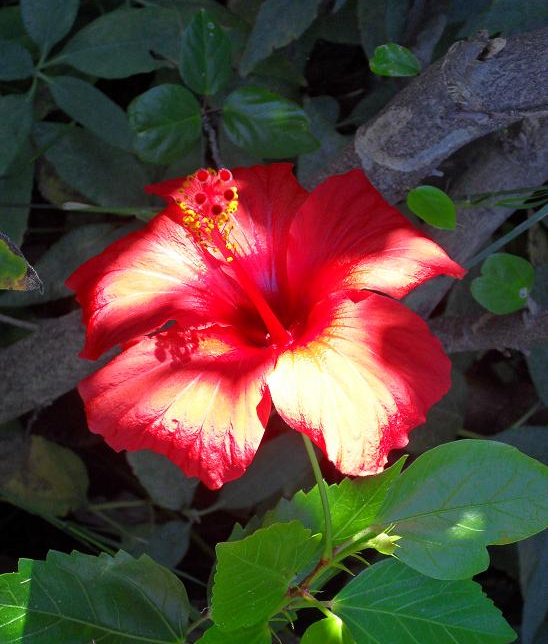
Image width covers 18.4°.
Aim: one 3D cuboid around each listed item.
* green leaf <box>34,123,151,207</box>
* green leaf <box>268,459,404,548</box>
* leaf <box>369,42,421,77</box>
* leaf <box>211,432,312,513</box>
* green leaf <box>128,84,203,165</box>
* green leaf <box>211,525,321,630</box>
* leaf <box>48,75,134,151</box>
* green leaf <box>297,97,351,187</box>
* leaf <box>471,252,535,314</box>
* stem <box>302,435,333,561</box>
[{"bbox_3d":[-0.075,-0.065,0.700,0.059,0.010,0.028,33,74,11],"label":"green leaf"},{"bbox_3d":[0.023,0.064,0.605,0.037,0.014,0.043,38,71,15],"label":"green leaf"},{"bbox_3d":[0.049,-0.106,0.680,0.021,0.007,0.014,10,69,4],"label":"leaf"},{"bbox_3d":[-0.004,0.059,0.660,0.049,0.010,0.027,-39,73,-14],"label":"leaf"},{"bbox_3d":[-0.042,-0.075,0.645,0.030,0.010,0.031,-15,71,-5],"label":"green leaf"},{"bbox_3d":[-0.003,0.088,0.585,0.031,0.014,0.035,28,70,4],"label":"green leaf"},{"bbox_3d":[-0.074,-0.085,0.690,0.050,0.010,0.019,38,75,12],"label":"leaf"},{"bbox_3d":[0.021,-0.074,0.700,0.022,0.010,0.043,8,71,3],"label":"green leaf"},{"bbox_3d":[0.090,-0.016,0.665,0.021,0.007,0.024,32,74,11],"label":"leaf"},{"bbox_3d":[0.015,0.063,0.606,0.006,0.009,0.048,-11,75,0],"label":"stem"}]

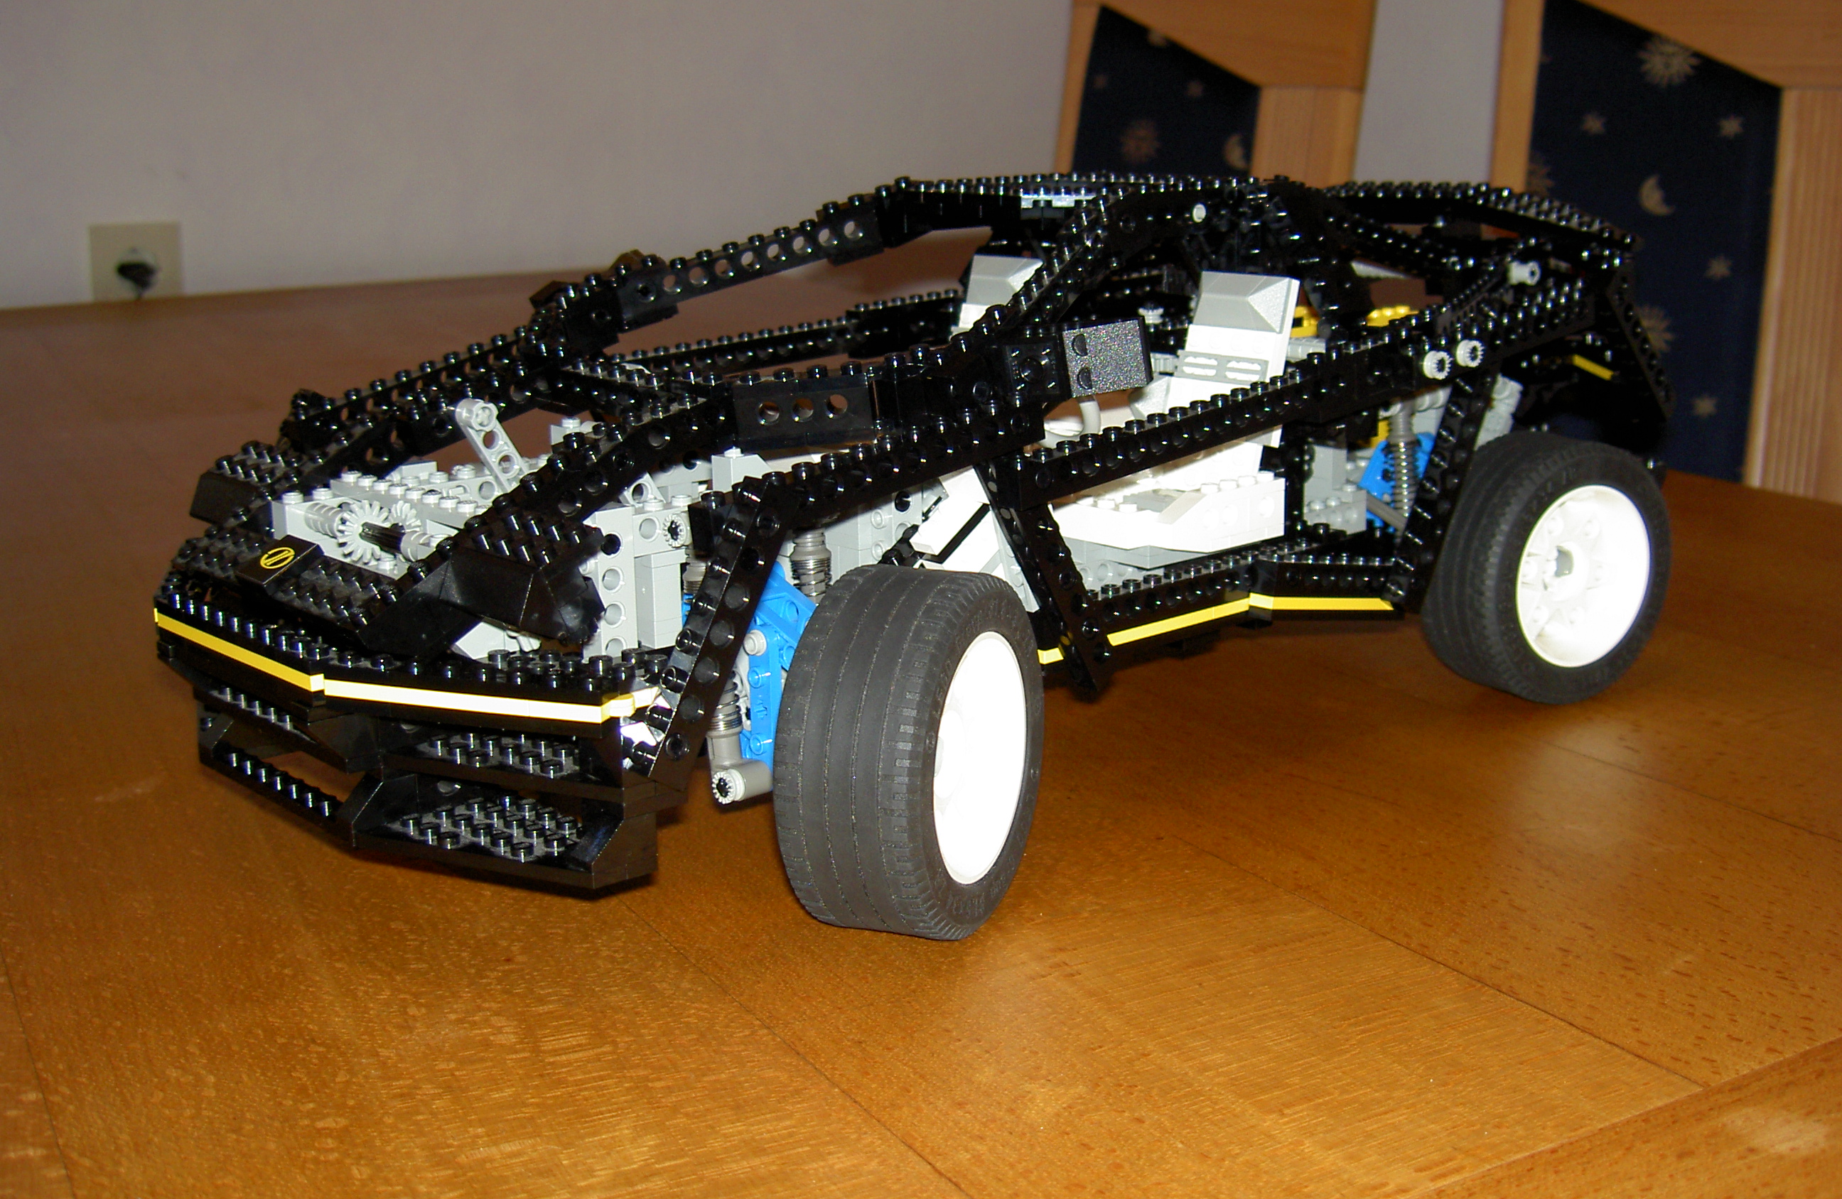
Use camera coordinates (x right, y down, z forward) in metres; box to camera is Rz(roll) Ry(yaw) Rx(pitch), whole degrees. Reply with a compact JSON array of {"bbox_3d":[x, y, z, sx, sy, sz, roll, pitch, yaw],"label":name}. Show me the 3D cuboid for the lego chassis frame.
[{"bbox_3d":[0.018,-0.050,0.596,0.456,0.141,0.214,-12,17,-41],"label":"lego chassis frame"}]

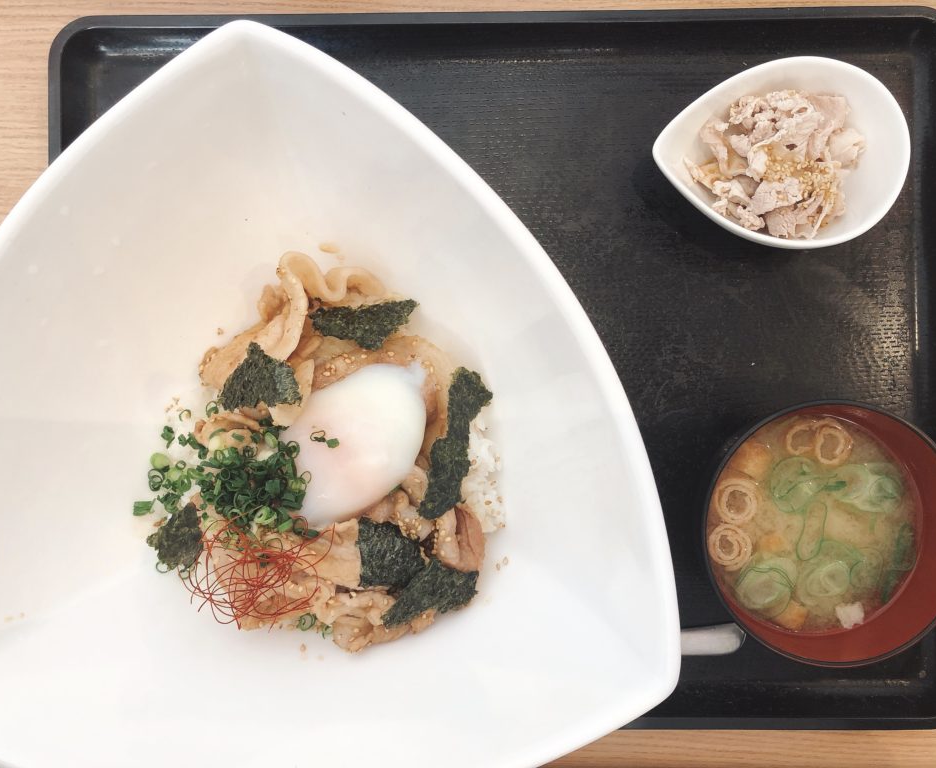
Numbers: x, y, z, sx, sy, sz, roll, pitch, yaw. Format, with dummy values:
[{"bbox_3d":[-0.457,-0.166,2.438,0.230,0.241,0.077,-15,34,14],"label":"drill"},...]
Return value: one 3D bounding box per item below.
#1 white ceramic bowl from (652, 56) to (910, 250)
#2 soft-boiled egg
[{"bbox_3d":[0.135,-0.099,0.378,0.110,0.045,0.083,0,89,1],"label":"white ceramic bowl"},{"bbox_3d":[-0.043,0.023,0.316,0.048,0.038,0.069,39,90,1],"label":"soft-boiled egg"}]

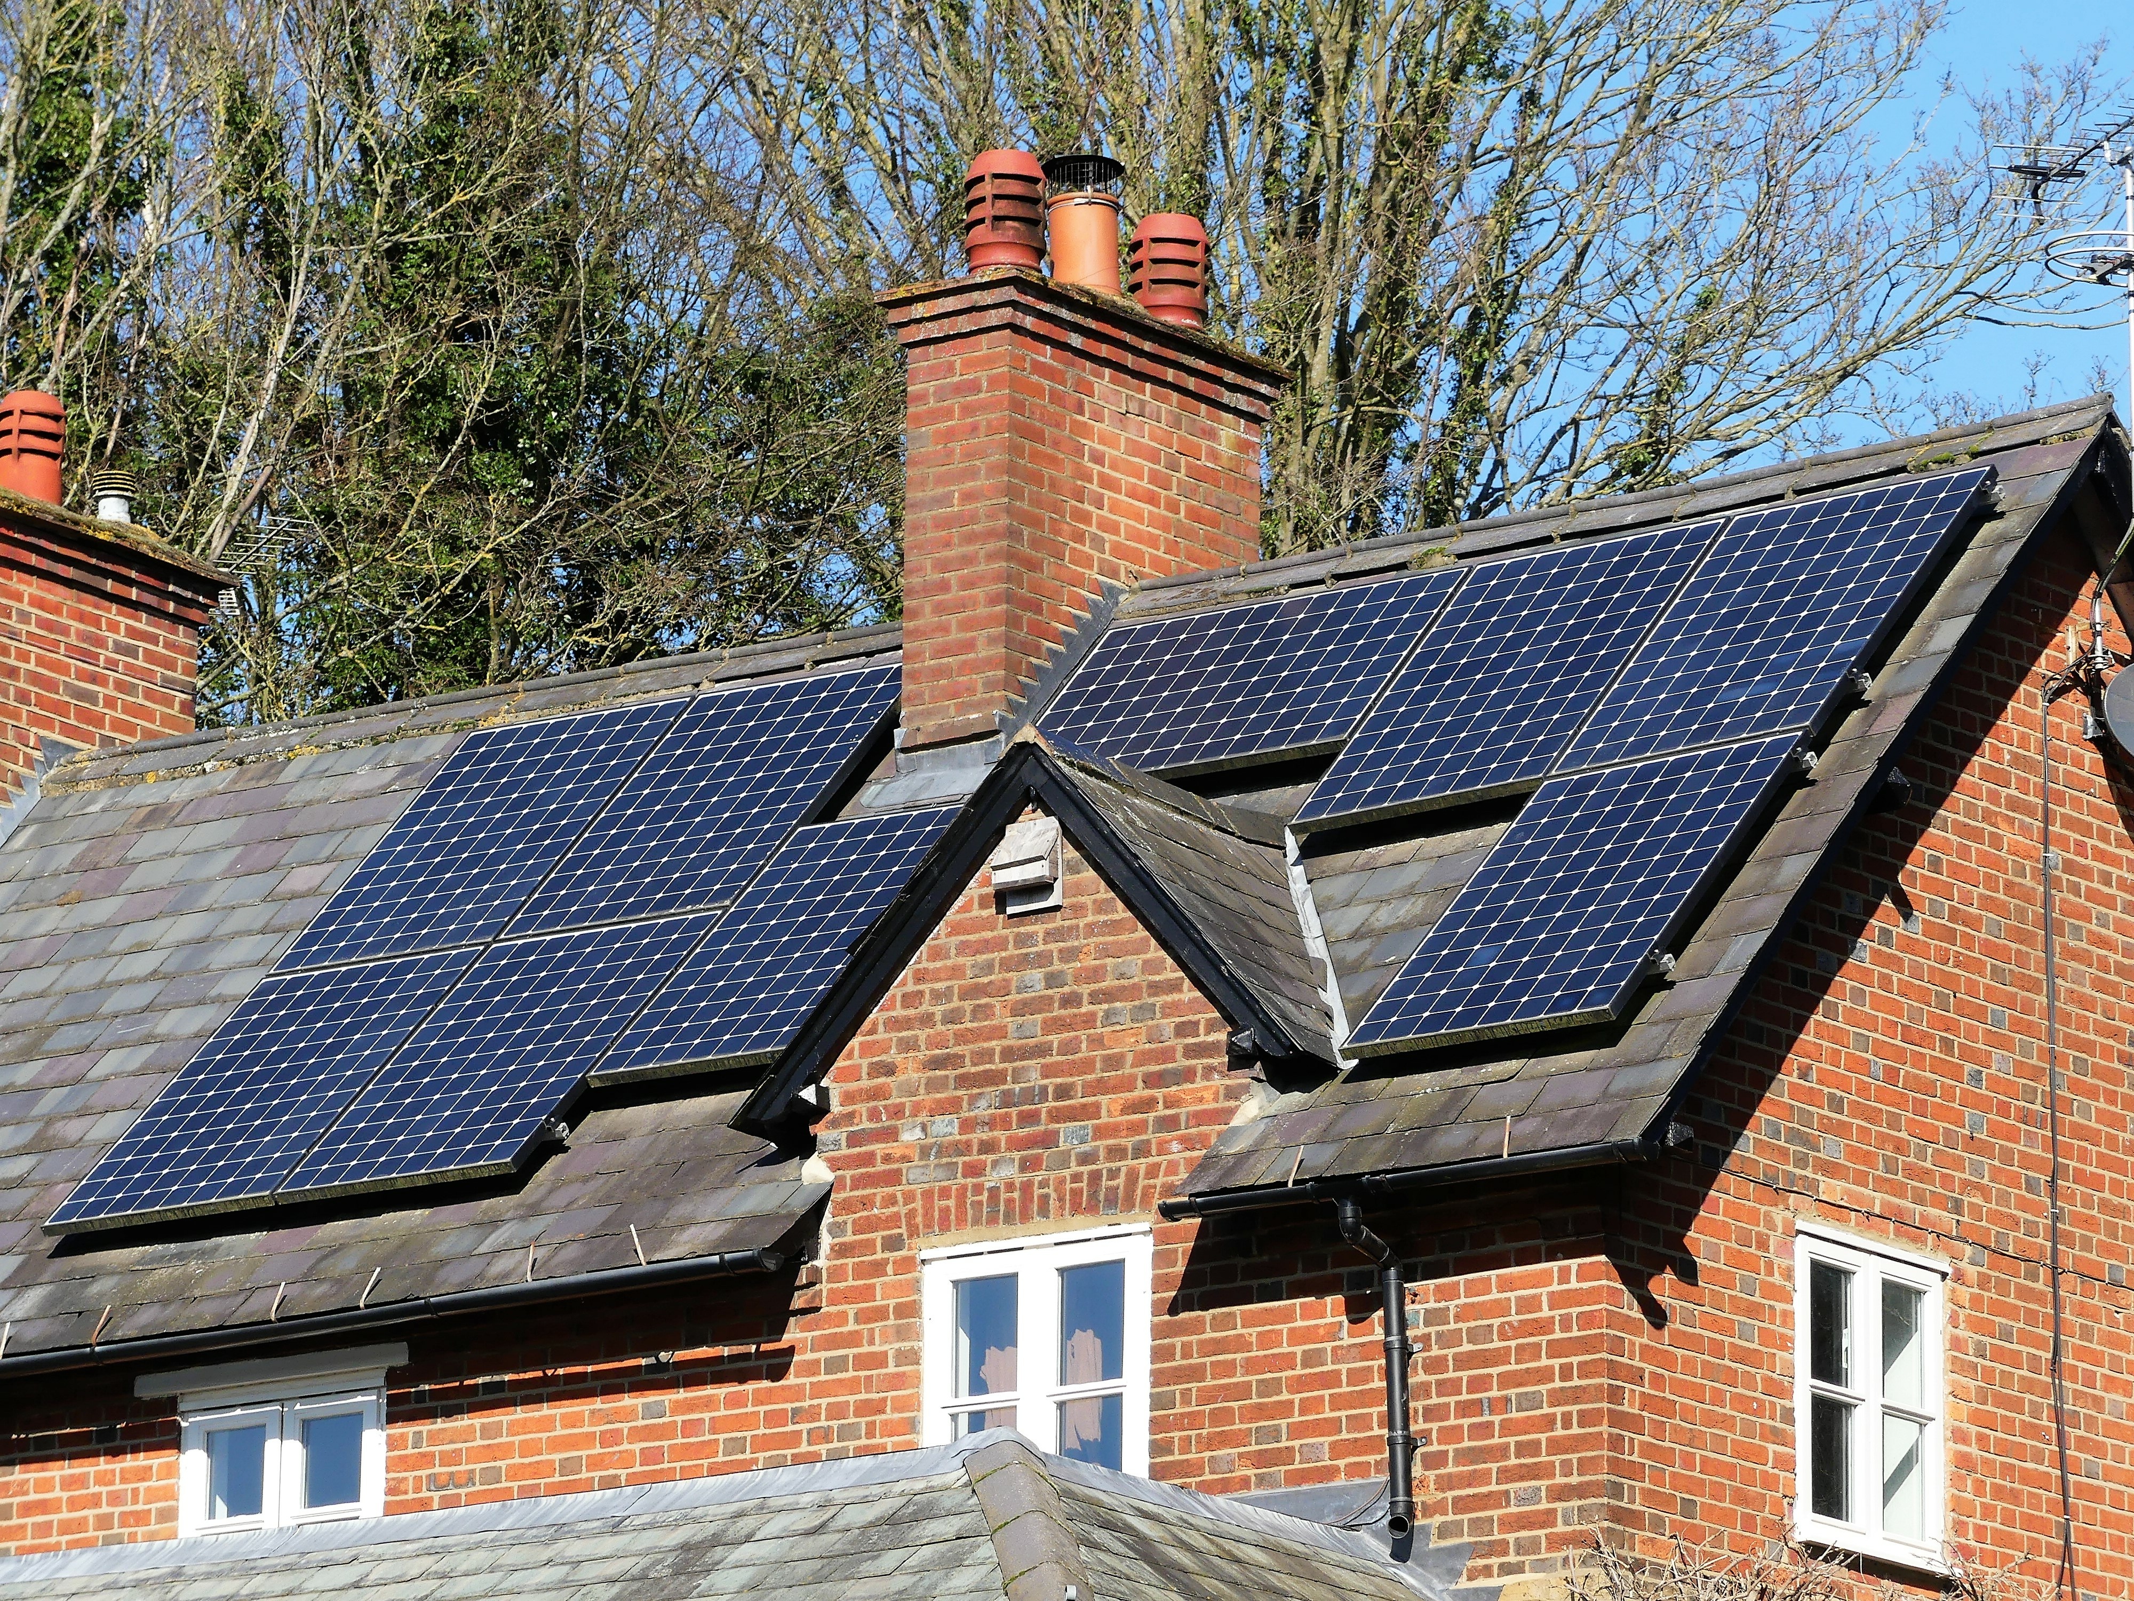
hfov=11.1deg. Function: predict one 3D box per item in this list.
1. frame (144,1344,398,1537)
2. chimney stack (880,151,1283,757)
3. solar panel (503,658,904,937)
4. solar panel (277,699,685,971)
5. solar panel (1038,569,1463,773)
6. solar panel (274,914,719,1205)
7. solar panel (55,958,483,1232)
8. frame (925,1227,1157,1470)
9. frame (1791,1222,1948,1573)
[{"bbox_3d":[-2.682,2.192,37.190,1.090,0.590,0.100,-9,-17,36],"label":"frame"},{"bbox_3d":[0.051,-1.157,39.284,0.605,2.330,1.600,-9,-17,36],"label":"chimney stack"},{"bbox_3d":[-1.233,0.012,38.682,1.046,1.559,0.046,-9,-61,36],"label":"solar panel"},{"bbox_3d":[-2.093,0.142,39.406,1.046,1.559,0.046,-9,-61,36],"label":"solar panel"},{"bbox_3d":[0.549,-0.382,37.578,1.559,1.046,0.046,-9,-61,36],"label":"solar panel"},{"bbox_3d":[-1.933,0.879,37.689,1.046,1.559,0.046,-9,-61,36],"label":"solar panel"},{"bbox_3d":[-2.786,1.012,38.312,1.046,1.559,0.046,-9,-61,36],"label":"solar panel"},{"bbox_3d":[-0.093,1.906,35.212,0.935,1.020,0.100,-9,-17,36],"label":"frame"},{"bbox_3d":[2.559,1.919,35.042,0.110,1.030,0.900,-9,-17,36],"label":"frame"}]

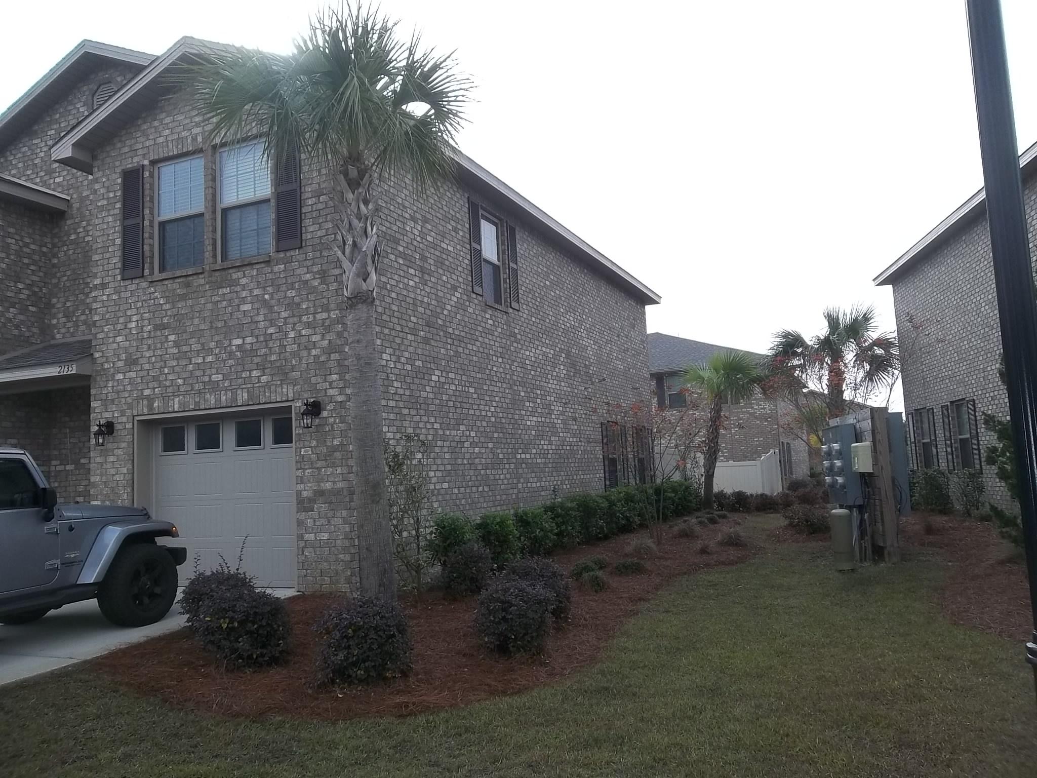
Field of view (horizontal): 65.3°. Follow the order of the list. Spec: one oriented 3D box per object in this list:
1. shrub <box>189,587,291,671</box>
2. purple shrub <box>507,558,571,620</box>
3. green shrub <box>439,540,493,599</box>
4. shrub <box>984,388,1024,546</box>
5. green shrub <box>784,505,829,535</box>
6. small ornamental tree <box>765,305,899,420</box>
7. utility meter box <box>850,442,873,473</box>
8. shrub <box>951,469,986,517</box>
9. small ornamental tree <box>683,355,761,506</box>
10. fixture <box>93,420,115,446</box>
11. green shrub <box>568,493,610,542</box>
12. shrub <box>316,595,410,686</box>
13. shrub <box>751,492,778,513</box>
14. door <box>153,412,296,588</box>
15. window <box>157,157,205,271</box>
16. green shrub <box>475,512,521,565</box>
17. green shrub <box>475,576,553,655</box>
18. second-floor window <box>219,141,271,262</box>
[{"bbox_3d":[-2.137,1.820,6.202,0.775,0.643,0.775,-1,-6,-19],"label":"shrub"},{"bbox_3d":[0.196,1.911,7.723,0.640,0.542,0.640,-3,-6,1],"label":"purple shrub"},{"bbox_3d":[-0.594,2.051,9.252,0.602,0.640,0.602,-2,-6,-4],"label":"green shrub"},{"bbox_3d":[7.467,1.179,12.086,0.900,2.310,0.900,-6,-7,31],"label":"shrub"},{"bbox_3d":[5.261,2.361,14.737,0.860,0.540,0.820,-5,-6,19],"label":"green shrub"},{"bbox_3d":[8.871,0.445,22.017,3.700,5.550,3.600,-5,-6,22],"label":"small ornamental tree"},{"bbox_3d":[4.683,0.931,11.000,0.190,0.390,0.380,-4,-6,10],"label":"utility meter box"},{"bbox_3d":[8.616,1.972,15.502,0.667,0.916,0.667,-4,-6,9],"label":"shrub"},{"bbox_3d":[5.601,1.144,21.792,1.950,4.230,1.950,-4,-6,14],"label":"small ornamental tree"},{"bbox_3d":[-5.290,0.574,10.301,0.150,0.330,0.235,-5,-6,23],"label":"fixture"},{"bbox_3d":[1.283,2.318,14.652,0.763,0.895,0.763,-5,-6,23],"label":"green shrub"},{"bbox_3d":[-1.096,1.763,5.724,0.660,0.528,0.660,-2,-6,-11],"label":"shrub"},{"bbox_3d":[6.564,3.014,21.561,0.720,0.520,0.700,-4,-6,16],"label":"shrub"},{"bbox_3d":[-3.597,1.391,10.044,2.440,2.070,0.080,-5,-6,23],"label":"door"},{"bbox_3d":[-4.338,-2.234,10.479,0.910,1.500,0.100,-5,-6,23],"label":"window"},{"bbox_3d":[-0.270,2.063,11.167,0.680,0.663,0.680,-3,-6,-2],"label":"green shrub"},{"bbox_3d":[-0.033,1.799,6.481,0.629,0.636,0.629,-3,-6,-1],"label":"green shrub"},{"bbox_3d":[-3.348,-2.312,9.960,0.900,1.500,0.100,-5,-6,23],"label":"second-floor window"}]

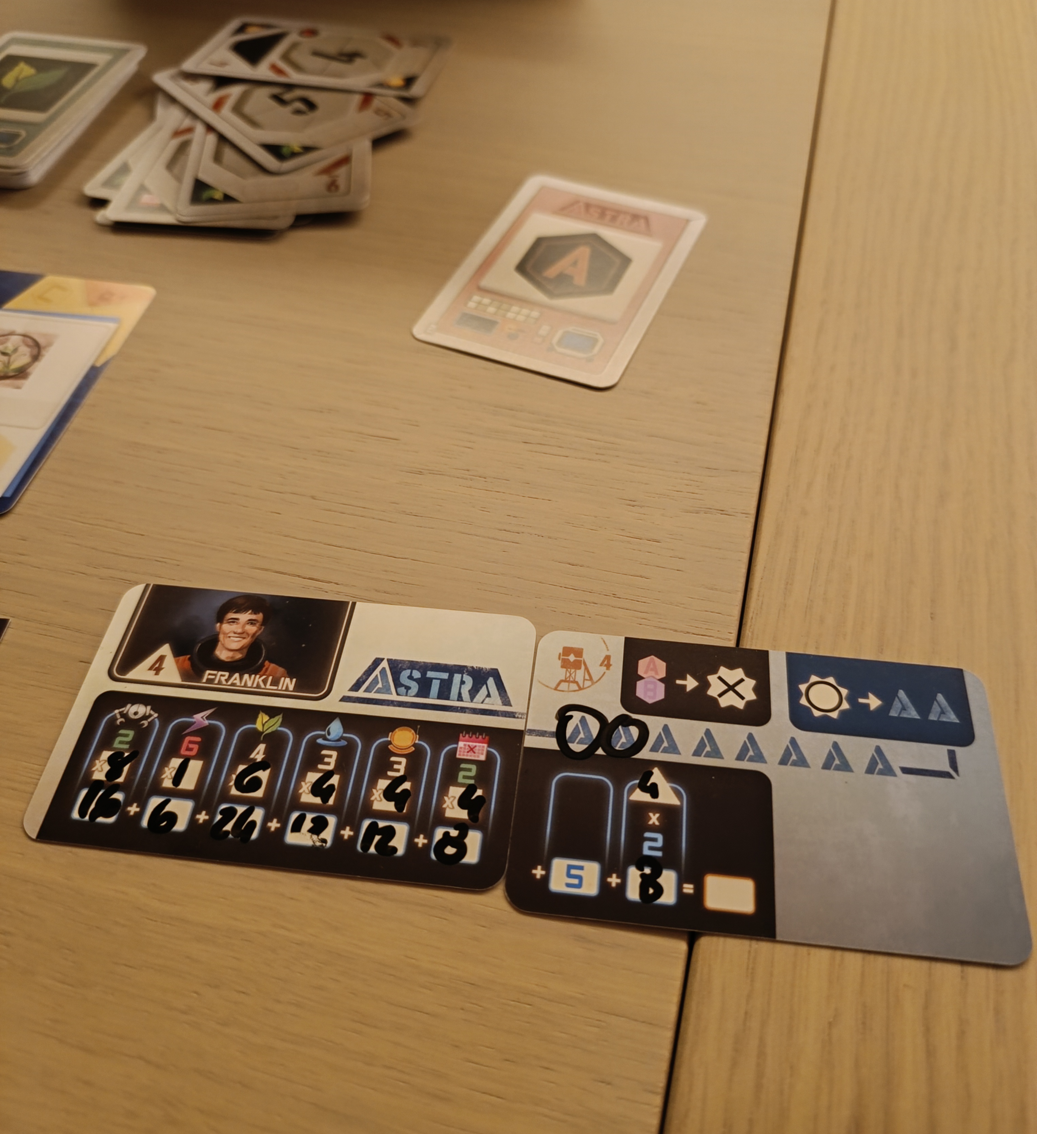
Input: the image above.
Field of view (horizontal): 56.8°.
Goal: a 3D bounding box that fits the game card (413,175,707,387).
[{"bbox_3d":[0.015,-0.091,0.294,0.063,0.001,0.088,19,57,16],"label":"game card"}]

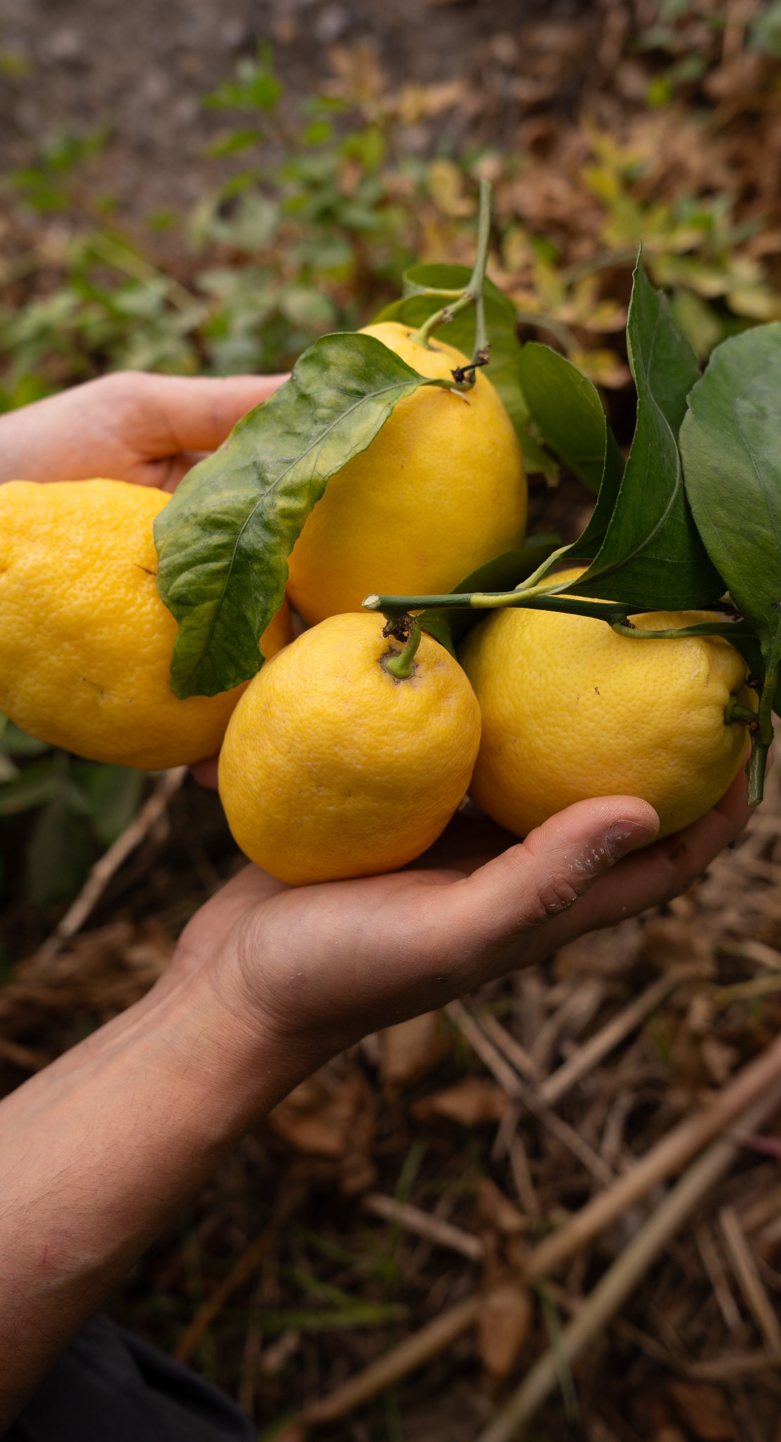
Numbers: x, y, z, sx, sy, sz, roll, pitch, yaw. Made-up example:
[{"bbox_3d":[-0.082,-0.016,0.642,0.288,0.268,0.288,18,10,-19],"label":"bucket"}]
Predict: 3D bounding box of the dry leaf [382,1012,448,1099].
[{"bbox_3d":[0.015,0.200,1.070,0.042,0.018,0.060,0,43,0],"label":"dry leaf"}]

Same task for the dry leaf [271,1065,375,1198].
[{"bbox_3d":[-0.046,0.259,1.120,0.070,0.035,0.075,0,45,0],"label":"dry leaf"}]

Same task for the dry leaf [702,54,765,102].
[{"bbox_3d":[0.351,-0.659,1.800,0.062,0.030,0.065,0,43,0],"label":"dry leaf"}]

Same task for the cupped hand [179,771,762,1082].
[{"bbox_3d":[0.018,0.056,0.500,0.162,0.068,0.088,-20,44,-13],"label":"cupped hand"}]

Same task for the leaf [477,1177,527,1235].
[{"bbox_3d":[0.069,0.300,1.090,0.022,0.016,0.038,-29,52,-26],"label":"leaf"}]

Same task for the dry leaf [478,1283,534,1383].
[{"bbox_3d":[0.065,0.346,1.000,0.033,0.018,0.058,0,43,0],"label":"dry leaf"}]

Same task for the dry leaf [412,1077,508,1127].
[{"bbox_3d":[0.044,0.244,1.130,0.060,0.020,0.028,0,45,0],"label":"dry leaf"}]

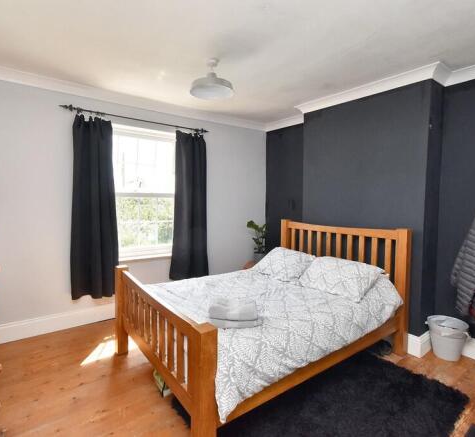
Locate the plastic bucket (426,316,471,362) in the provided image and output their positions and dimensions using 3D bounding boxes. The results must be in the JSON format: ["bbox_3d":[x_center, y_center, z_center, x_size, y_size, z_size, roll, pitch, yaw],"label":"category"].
[{"bbox_3d":[1.832,1.059,2.385,0.300,0.295,0.290,-2,5,-37],"label":"plastic bucket"}]

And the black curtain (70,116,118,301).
[{"bbox_3d":[-1.444,-0.098,2.777,0.420,1.800,0.120,-2,5,-37],"label":"black curtain"}]

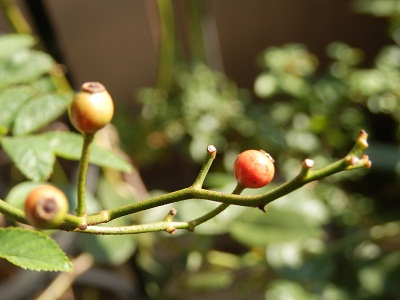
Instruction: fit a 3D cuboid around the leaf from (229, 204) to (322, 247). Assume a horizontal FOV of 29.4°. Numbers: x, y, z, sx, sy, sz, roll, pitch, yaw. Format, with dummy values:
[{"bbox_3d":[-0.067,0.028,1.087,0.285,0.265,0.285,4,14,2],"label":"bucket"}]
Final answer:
[{"bbox_3d":[0.045,0.045,0.460,0.057,0.009,0.031,7,49,3],"label":"leaf"}]

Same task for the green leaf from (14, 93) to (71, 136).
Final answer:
[{"bbox_3d":[-0.074,-0.017,0.360,0.018,0.035,0.007,50,-3,28],"label":"green leaf"}]

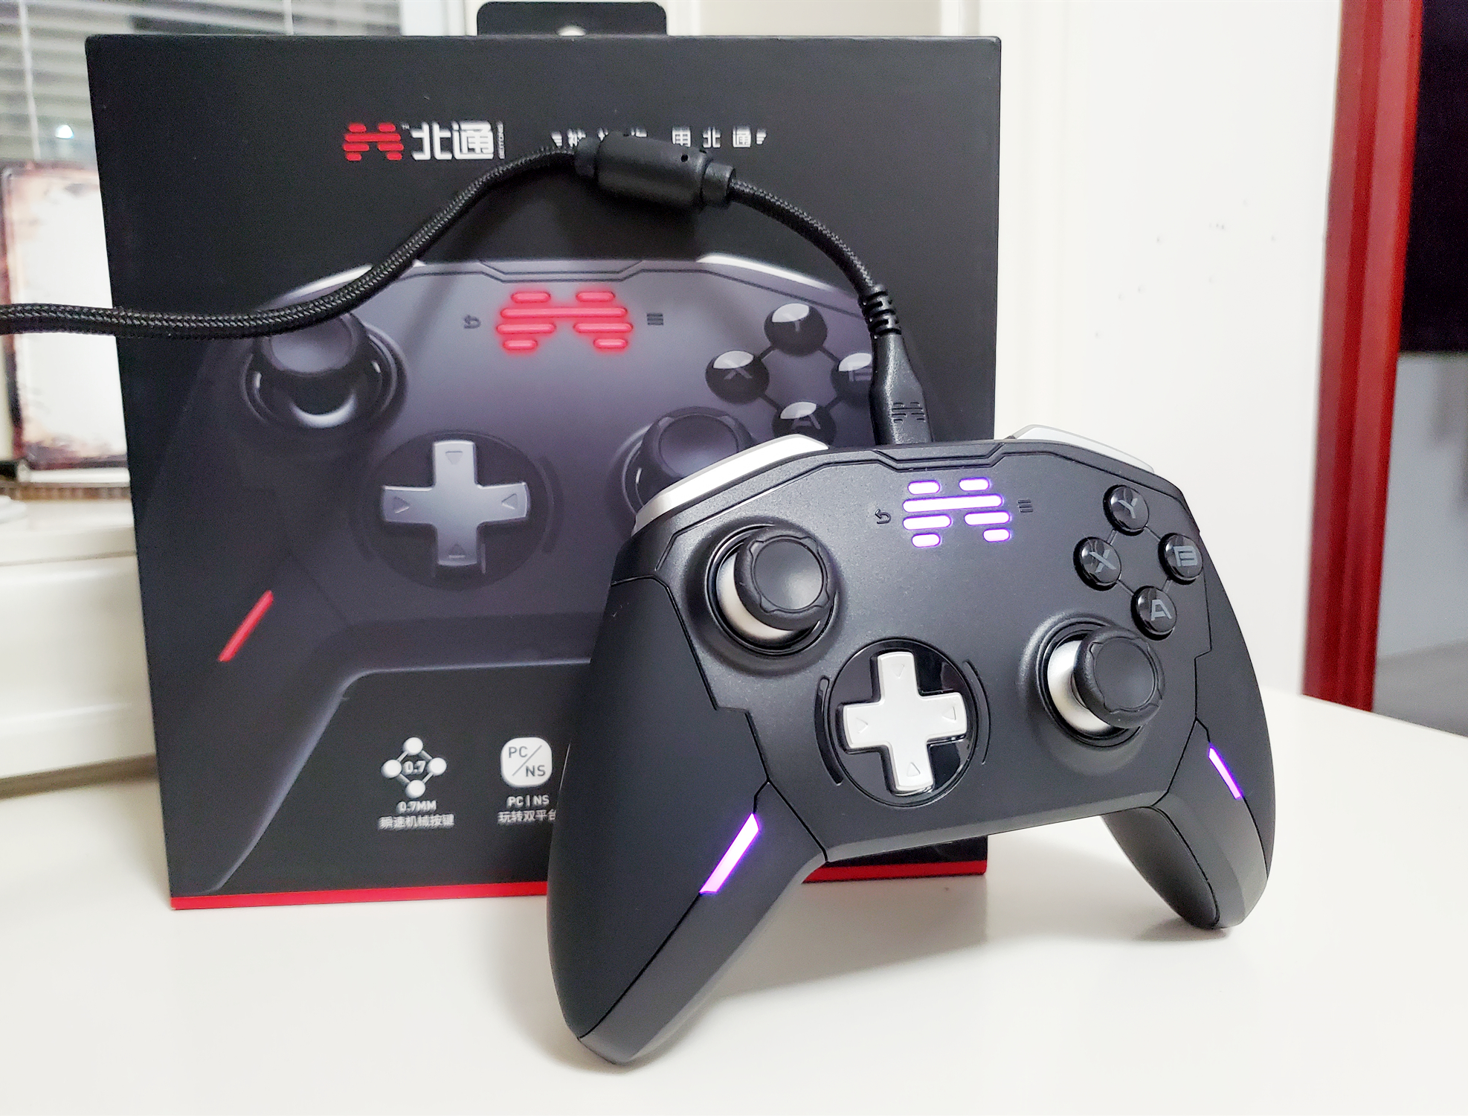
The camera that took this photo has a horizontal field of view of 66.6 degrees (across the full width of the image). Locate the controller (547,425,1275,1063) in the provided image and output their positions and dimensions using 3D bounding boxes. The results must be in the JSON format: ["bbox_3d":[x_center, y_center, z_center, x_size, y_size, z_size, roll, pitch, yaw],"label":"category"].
[{"bbox_3d":[0.040,0.031,0.217,0.158,0.111,0.060,-4,-9,-19],"label":"controller"}]

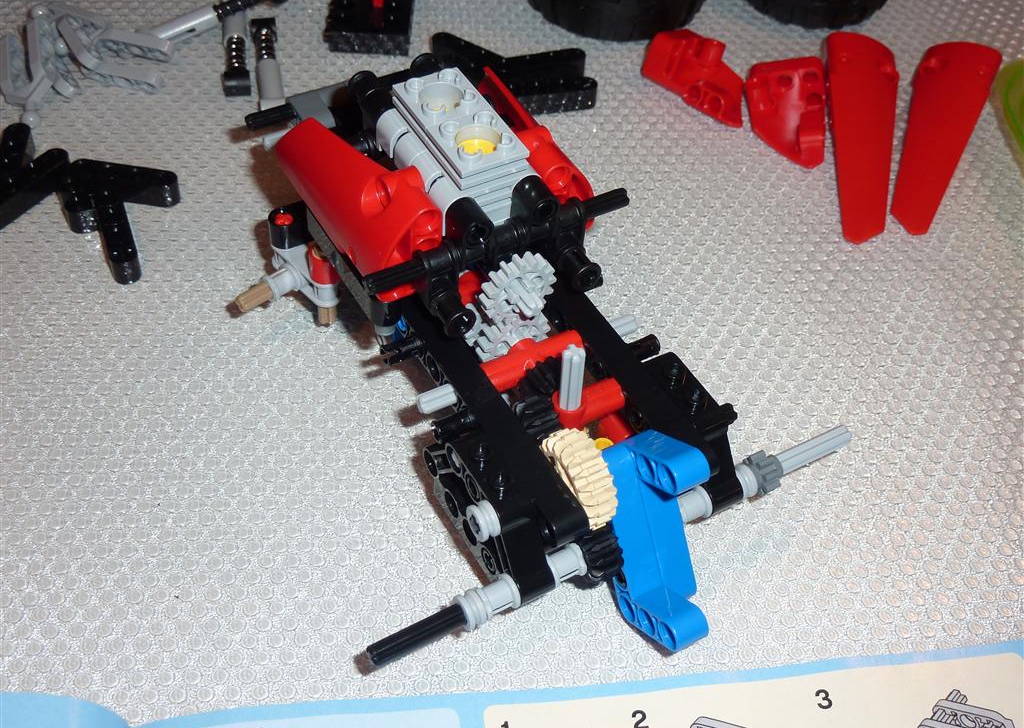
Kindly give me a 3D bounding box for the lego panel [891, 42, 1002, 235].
[{"bbox_3d":[0.124,-0.068,0.362,0.023,0.014,0.085,18,50,11],"label":"lego panel"}]

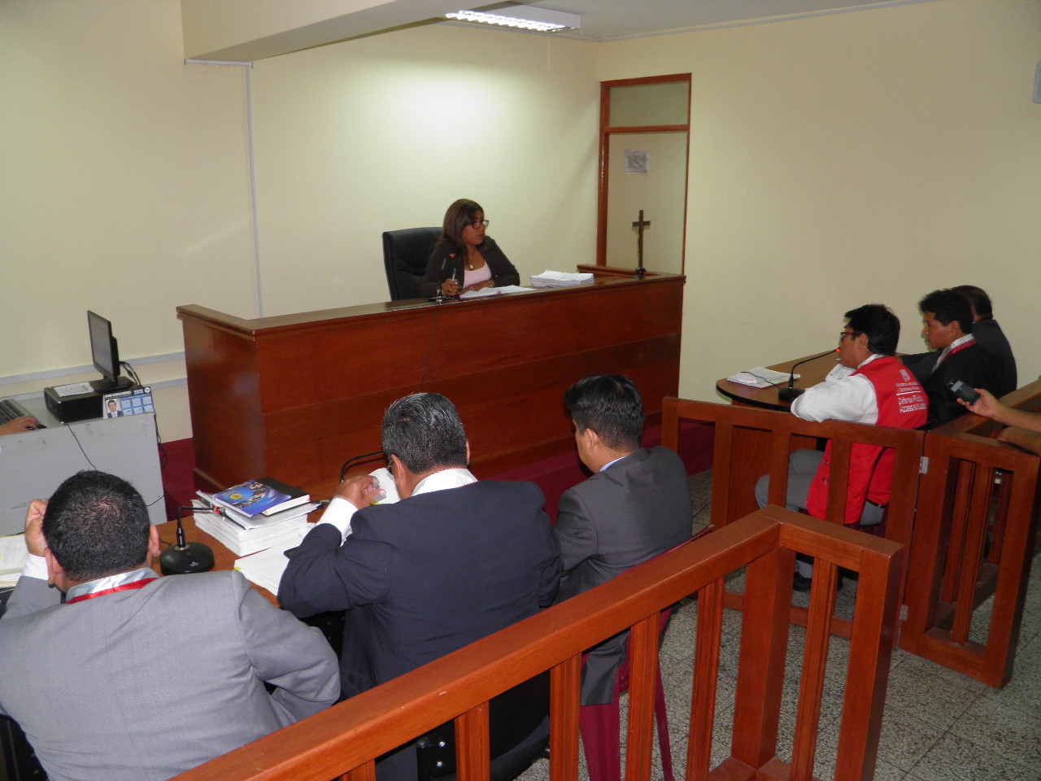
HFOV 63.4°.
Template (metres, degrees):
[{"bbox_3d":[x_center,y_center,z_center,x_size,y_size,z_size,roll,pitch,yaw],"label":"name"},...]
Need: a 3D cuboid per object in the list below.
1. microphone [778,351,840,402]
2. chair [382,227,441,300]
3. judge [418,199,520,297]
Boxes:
[{"bbox_3d":[1.394,-0.092,4.092,0.150,0.290,0.330,-9,17,-32],"label":"microphone"},{"bbox_3d":[-0.362,-0.297,4.814,0.630,1.220,0.670,-12,19,-40],"label":"chair"},{"bbox_3d":[-0.325,-0.356,4.723,0.600,1.370,0.680,-11,18,-37],"label":"judge"}]

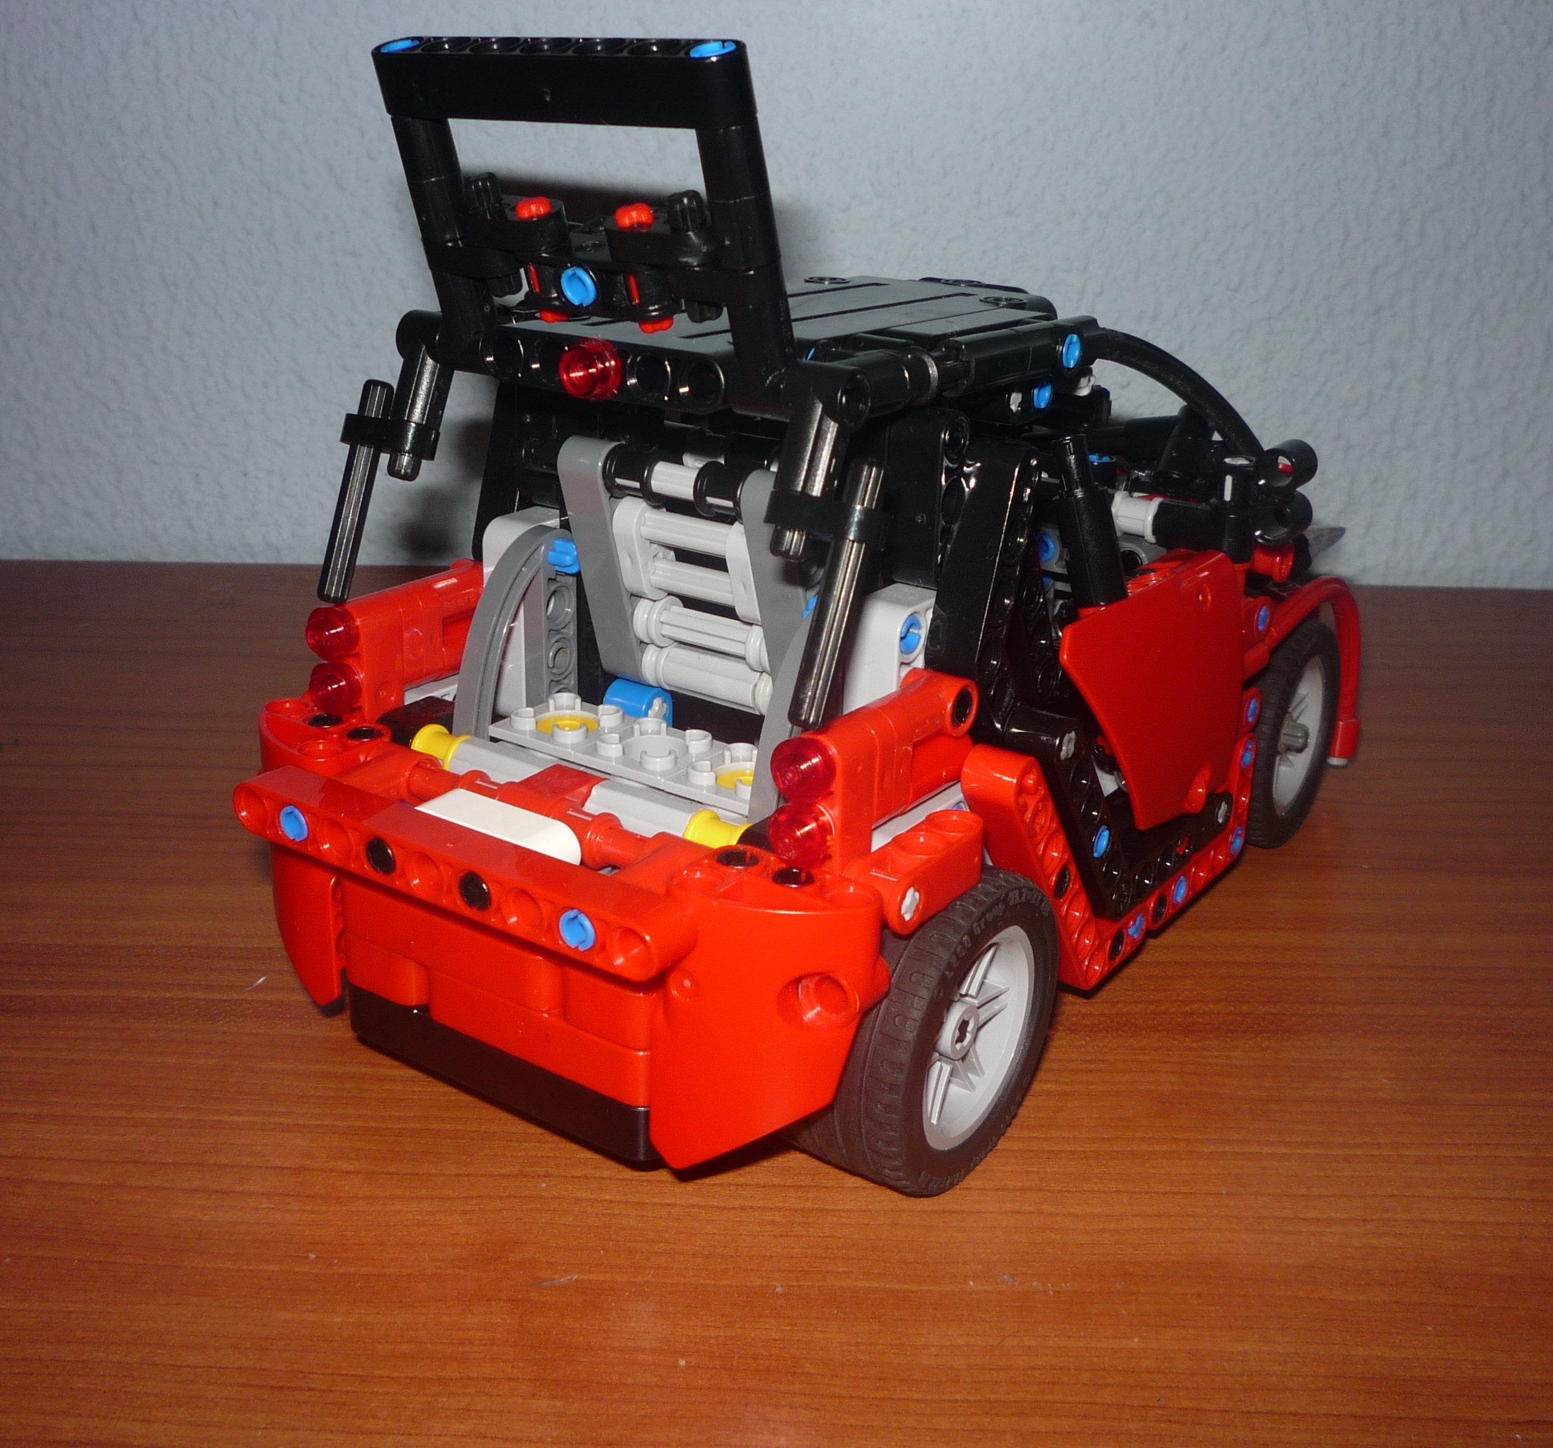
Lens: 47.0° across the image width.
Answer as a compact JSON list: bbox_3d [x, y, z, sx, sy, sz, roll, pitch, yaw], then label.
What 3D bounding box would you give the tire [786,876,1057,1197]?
[{"bbox_3d":[0.018,0.038,0.236,0.022,0.043,0.043,15,25,31],"label":"tire"}]

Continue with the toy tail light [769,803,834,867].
[{"bbox_3d":[0.003,0.013,0.212,0.008,0.008,0.005,15,25,31],"label":"toy tail light"}]

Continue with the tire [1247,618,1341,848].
[{"bbox_3d":[0.088,0.000,0.336,0.022,0.043,0.043,15,25,31],"label":"tire"}]

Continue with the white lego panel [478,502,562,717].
[{"bbox_3d":[-0.037,-0.017,0.276,0.008,0.032,0.016,15,25,31],"label":"white lego panel"}]

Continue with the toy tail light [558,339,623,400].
[{"bbox_3d":[-0.023,-0.045,0.224,0.008,0.008,0.005,15,25,31],"label":"toy tail light"}]

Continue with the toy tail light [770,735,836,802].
[{"bbox_3d":[0.003,0.006,0.209,0.008,0.008,0.005,15,25,31],"label":"toy tail light"}]

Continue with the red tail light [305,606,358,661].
[{"bbox_3d":[-0.063,-0.012,0.250,0.008,0.008,0.005,15,25,31],"label":"red tail light"}]

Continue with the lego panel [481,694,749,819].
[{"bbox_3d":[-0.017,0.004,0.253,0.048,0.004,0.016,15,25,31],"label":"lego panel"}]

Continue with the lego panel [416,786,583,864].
[{"bbox_3d":[-0.036,0.015,0.228,0.024,0.008,0.008,15,25,31],"label":"lego panel"}]

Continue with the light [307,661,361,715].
[{"bbox_3d":[-0.063,-0.005,0.253,0.008,0.008,0.005,15,25,31],"label":"light"}]

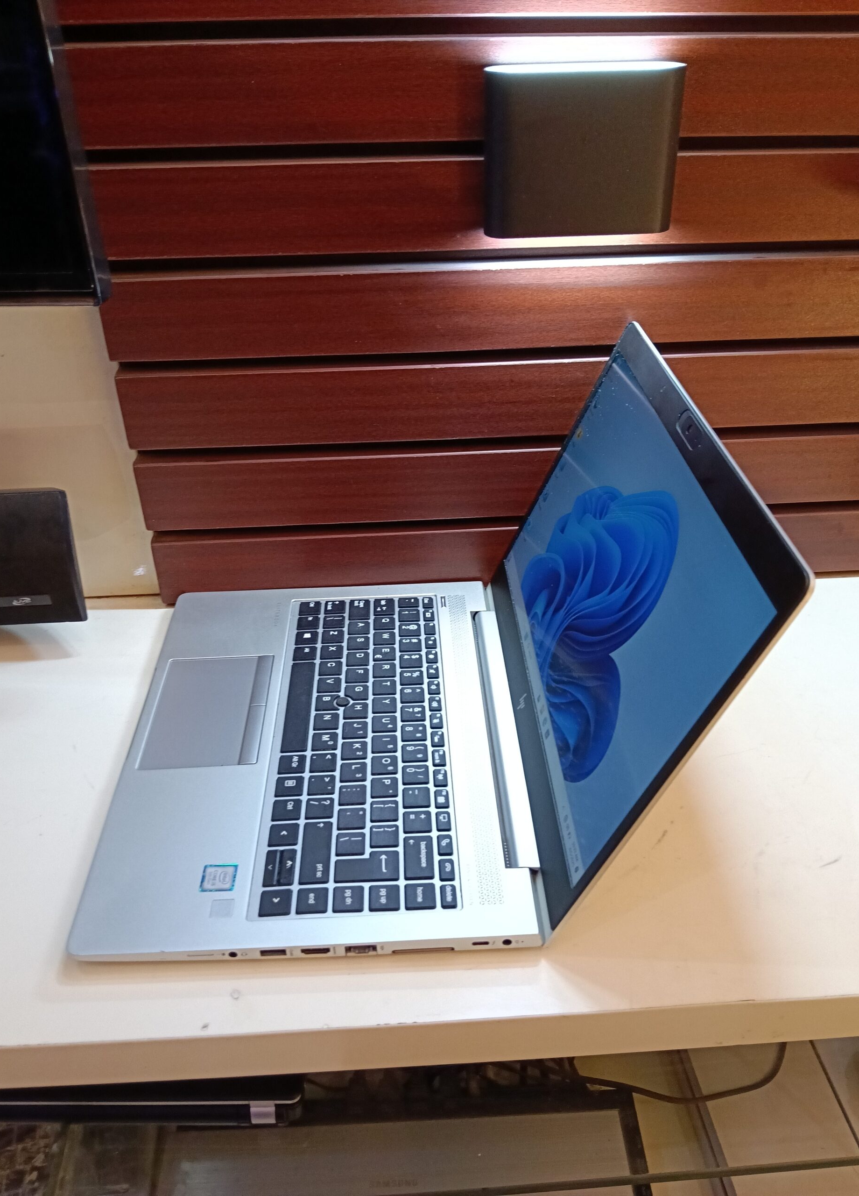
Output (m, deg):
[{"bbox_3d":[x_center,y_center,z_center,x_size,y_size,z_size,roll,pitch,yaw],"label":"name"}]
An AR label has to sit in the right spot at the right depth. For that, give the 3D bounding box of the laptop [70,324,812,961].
[{"bbox_3d":[-0.021,-0.001,0.545,0.335,0.219,0.326,-2,34,-2],"label":"laptop"}]

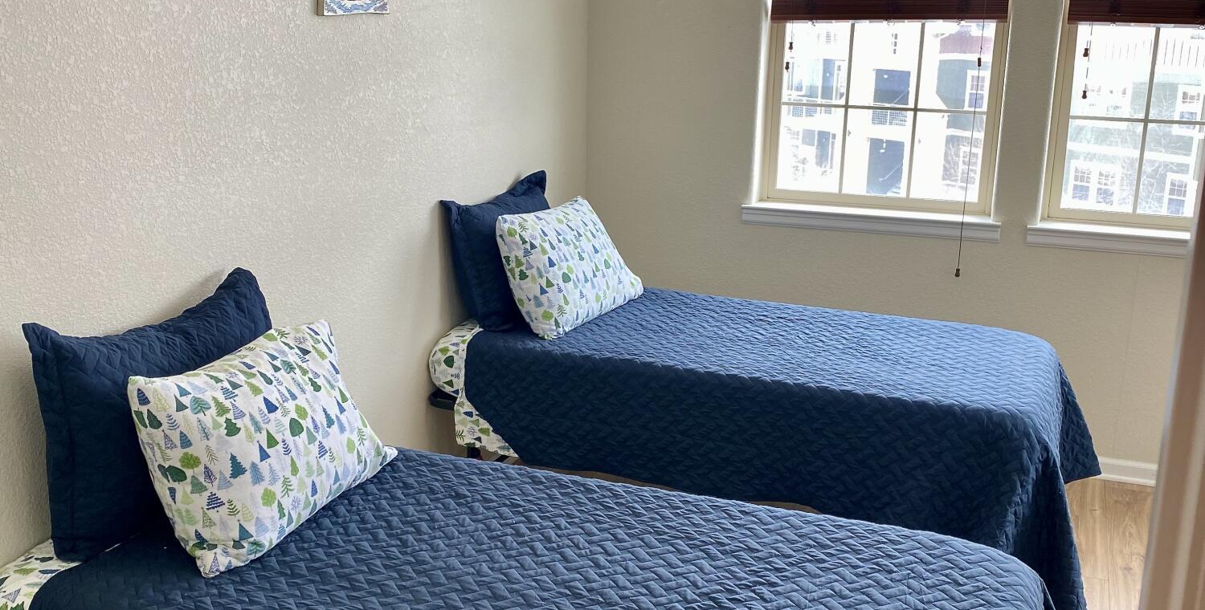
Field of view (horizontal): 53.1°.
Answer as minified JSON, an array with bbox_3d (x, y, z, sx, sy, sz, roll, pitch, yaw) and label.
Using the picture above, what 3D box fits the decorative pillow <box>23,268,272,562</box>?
[{"bbox_3d":[-0.937,0.201,2.627,0.150,0.460,0.670,-1,13,25],"label":"decorative pillow"}]

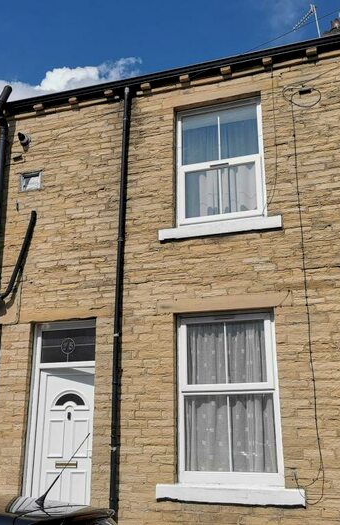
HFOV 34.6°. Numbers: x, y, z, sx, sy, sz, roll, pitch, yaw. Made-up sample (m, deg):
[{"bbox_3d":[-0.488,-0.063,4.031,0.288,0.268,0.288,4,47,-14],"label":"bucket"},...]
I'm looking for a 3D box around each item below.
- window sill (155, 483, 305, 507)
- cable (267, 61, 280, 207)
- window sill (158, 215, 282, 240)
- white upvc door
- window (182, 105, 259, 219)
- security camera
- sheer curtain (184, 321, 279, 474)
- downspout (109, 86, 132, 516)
[{"bbox_3d":[0.640,2.473,5.839,1.599,0.152,0.190,-5,-18,17],"label":"window sill"},{"bbox_3d":[1.263,-1.594,6.817,0.170,1.930,0.030,-5,-18,17],"label":"cable"},{"bbox_3d":[0.543,-0.350,5.923,1.348,0.129,0.178,-5,-17,18],"label":"window sill"},{"bbox_3d":[-1.129,2.139,5.961,0.803,1.922,0.069,-5,-17,18],"label":"white upvc door"},{"bbox_3d":[0.644,-1.303,7.104,1.130,1.660,0.090,-5,-18,17],"label":"window"},{"bbox_3d":[-2.130,-1.788,7.956,0.120,0.130,0.180,-5,-18,17],"label":"security camera"},{"bbox_3d":[0.608,1.373,5.672,1.031,1.585,0.099,-5,-17,18],"label":"sheer curtain"},{"bbox_3d":[-0.617,0.383,6.794,0.080,5.970,0.090,-5,-18,17],"label":"downspout"}]

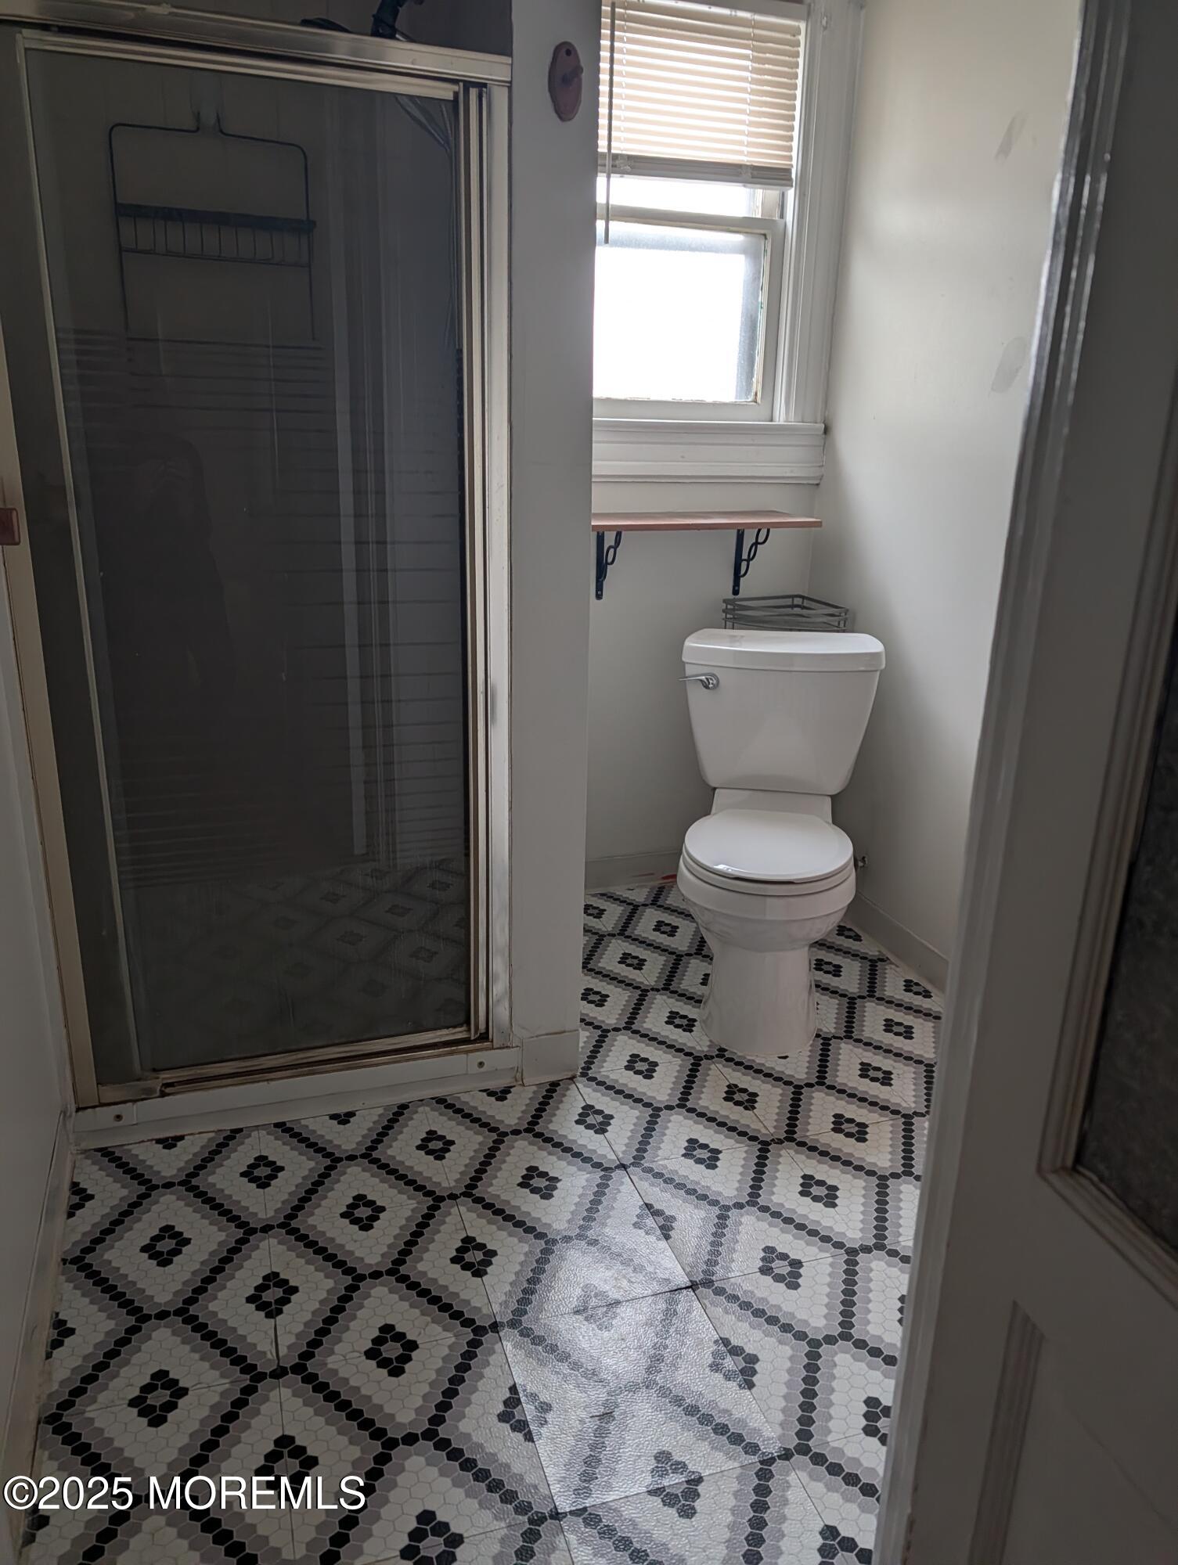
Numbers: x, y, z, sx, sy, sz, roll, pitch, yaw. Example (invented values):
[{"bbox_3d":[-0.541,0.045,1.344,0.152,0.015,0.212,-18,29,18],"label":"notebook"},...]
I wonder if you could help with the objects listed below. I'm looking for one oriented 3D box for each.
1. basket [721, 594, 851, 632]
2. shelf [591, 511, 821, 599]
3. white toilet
[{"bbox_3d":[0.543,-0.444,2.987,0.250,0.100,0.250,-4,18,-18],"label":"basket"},{"bbox_3d":[0.237,-0.584,2.847,0.680,0.235,0.260,-4,18,-18],"label":"shelf"},{"bbox_3d":[0.430,0.126,2.458,0.470,0.795,0.730,4,17,6],"label":"white toilet"}]

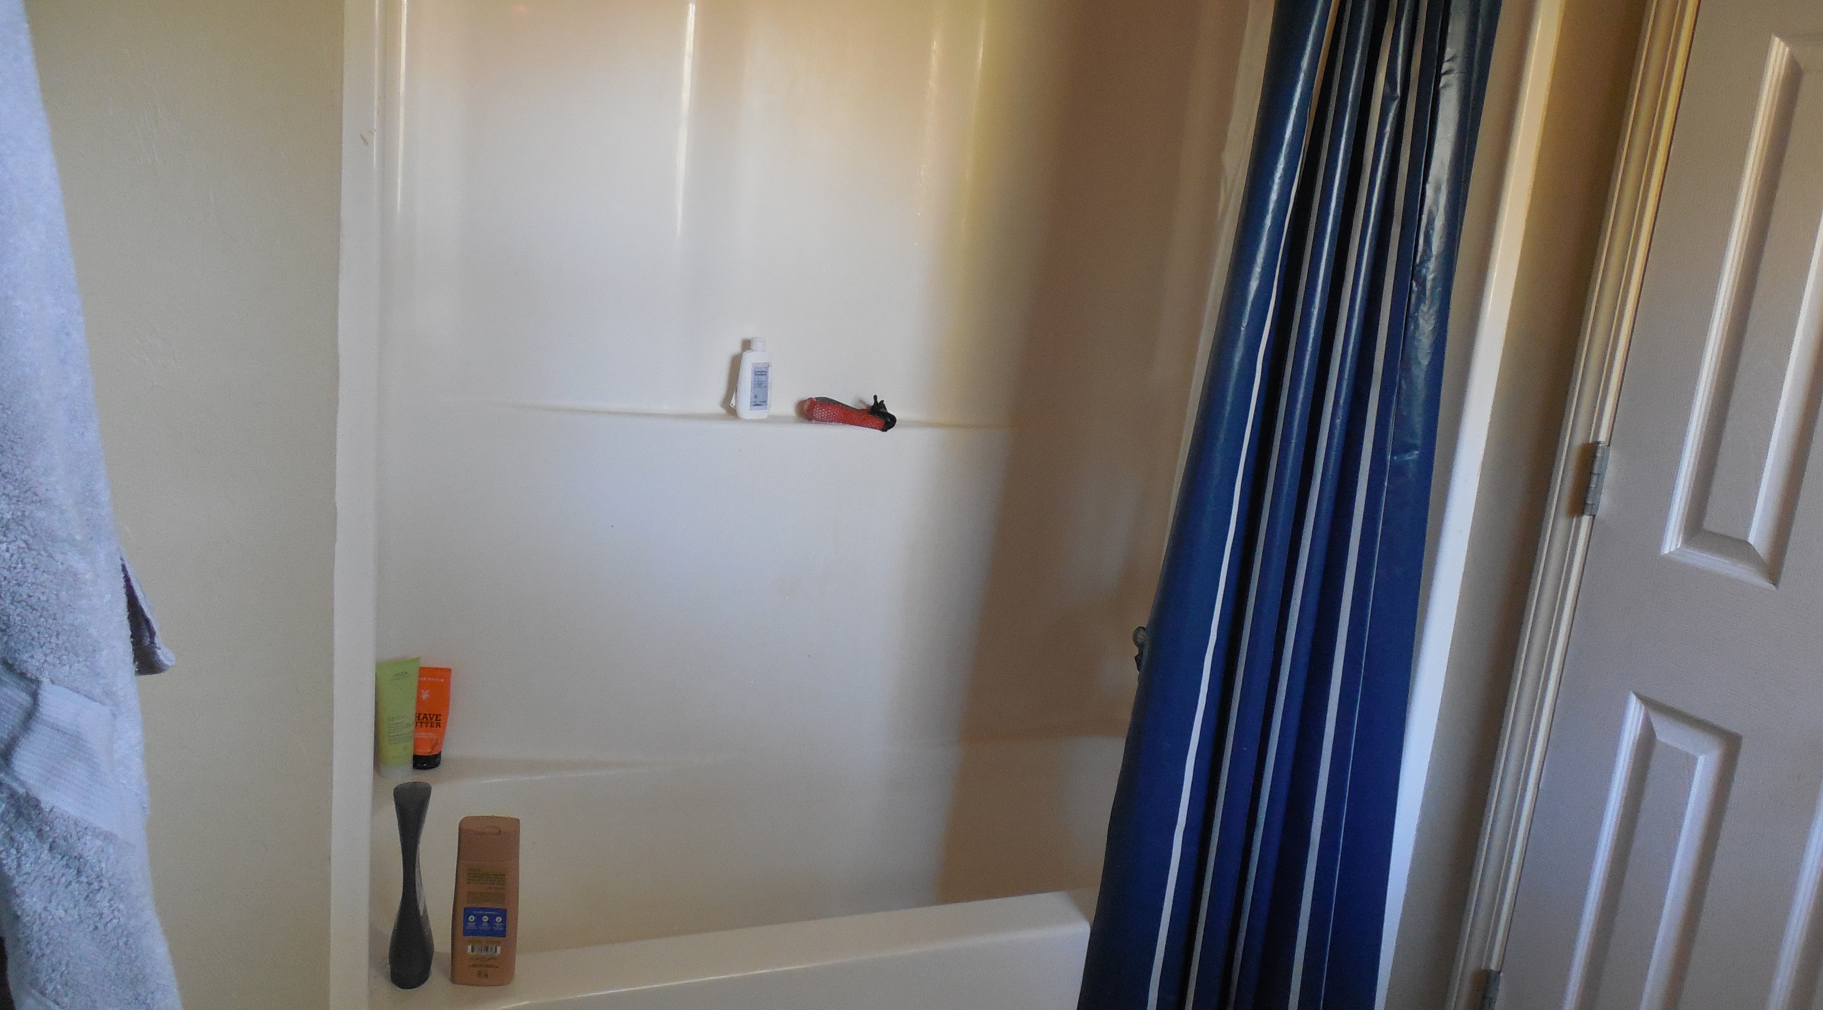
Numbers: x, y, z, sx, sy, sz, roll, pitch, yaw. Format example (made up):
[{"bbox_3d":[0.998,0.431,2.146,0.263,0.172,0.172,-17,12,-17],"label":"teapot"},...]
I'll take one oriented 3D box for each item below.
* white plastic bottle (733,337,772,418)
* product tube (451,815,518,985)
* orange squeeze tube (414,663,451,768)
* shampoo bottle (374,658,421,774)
[{"bbox_3d":[-0.254,-0.204,2.132,0.057,0.132,0.034,-5,15,-42],"label":"white plastic bottle"},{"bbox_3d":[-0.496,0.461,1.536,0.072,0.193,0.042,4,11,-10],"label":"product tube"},{"bbox_3d":[-0.772,0.338,2.093,0.069,0.165,0.044,4,11,-9],"label":"orange squeeze tube"},{"bbox_3d":[-0.802,0.333,2.055,0.047,0.181,0.071,16,15,43],"label":"shampoo bottle"}]

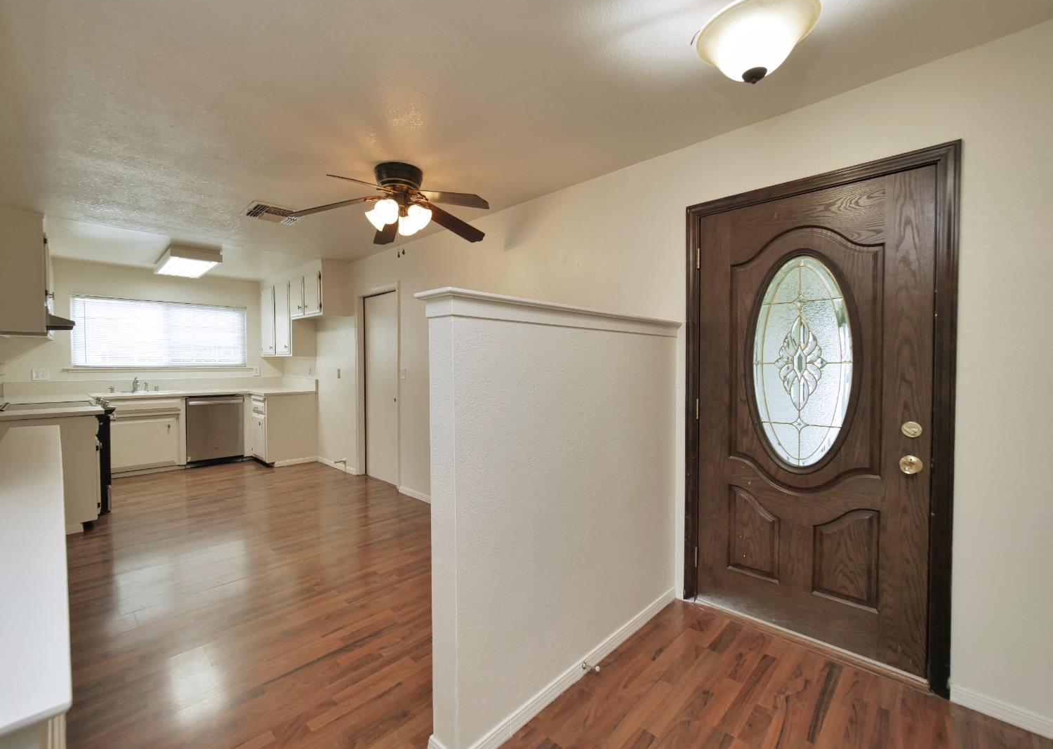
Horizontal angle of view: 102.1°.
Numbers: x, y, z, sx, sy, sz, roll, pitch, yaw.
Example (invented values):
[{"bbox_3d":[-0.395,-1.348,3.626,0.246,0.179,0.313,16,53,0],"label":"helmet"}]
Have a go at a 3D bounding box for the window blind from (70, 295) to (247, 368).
[{"bbox_3d":[-4.587,-0.511,5.467,1.720,0.860,0.090,-1,2,-45],"label":"window blind"}]

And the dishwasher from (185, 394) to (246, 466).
[{"bbox_3d":[-4.119,0.701,5.566,0.600,0.830,0.580,-1,2,-45],"label":"dishwasher"}]

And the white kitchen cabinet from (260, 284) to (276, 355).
[{"bbox_3d":[-3.500,-0.726,6.019,0.640,0.950,0.310,1,2,42],"label":"white kitchen cabinet"}]

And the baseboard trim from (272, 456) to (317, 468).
[{"bbox_3d":[-2.917,1.117,5.410,0.510,0.085,0.015,-1,2,-45],"label":"baseboard trim"}]

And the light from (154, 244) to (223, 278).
[{"bbox_3d":[-3.851,-1.246,4.815,1.190,0.110,0.430,1,2,42],"label":"light"}]

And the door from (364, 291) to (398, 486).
[{"bbox_3d":[-1.601,0.155,4.674,0.690,2.030,0.045,1,2,42],"label":"door"}]

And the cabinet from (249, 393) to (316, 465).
[{"bbox_3d":[-3.183,0.700,5.580,0.620,0.910,0.600,1,2,42],"label":"cabinet"}]

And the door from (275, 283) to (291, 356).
[{"bbox_3d":[-3.150,-0.714,5.508,0.560,0.940,0.030,1,2,42],"label":"door"}]

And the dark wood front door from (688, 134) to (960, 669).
[{"bbox_3d":[1.252,0.179,1.970,1.030,2.120,0.080,1,2,42],"label":"dark wood front door"}]

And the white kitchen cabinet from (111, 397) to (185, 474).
[{"bbox_3d":[-4.580,0.698,5.094,0.700,0.870,0.560,-1,2,-45],"label":"white kitchen cabinet"}]

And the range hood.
[{"bbox_3d":[-4.237,-0.452,3.636,0.760,0.160,0.500,1,2,42],"label":"range hood"}]

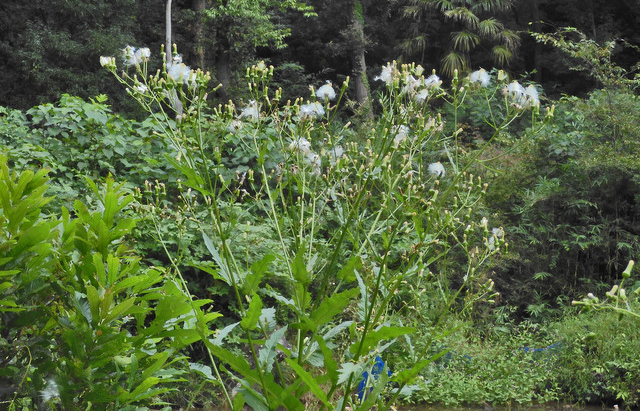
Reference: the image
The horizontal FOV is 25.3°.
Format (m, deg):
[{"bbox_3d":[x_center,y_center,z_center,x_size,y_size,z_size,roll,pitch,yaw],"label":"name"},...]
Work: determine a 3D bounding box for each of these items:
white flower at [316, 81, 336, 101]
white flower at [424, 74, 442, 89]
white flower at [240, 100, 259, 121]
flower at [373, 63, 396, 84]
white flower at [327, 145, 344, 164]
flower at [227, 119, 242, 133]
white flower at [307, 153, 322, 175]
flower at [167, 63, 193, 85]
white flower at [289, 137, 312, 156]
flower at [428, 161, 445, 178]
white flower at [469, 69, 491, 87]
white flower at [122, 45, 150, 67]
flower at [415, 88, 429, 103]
[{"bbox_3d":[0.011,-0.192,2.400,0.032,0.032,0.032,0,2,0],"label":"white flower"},{"bbox_3d":[0.155,-0.170,1.950,0.025,0.022,0.025,0,0,0],"label":"white flower"},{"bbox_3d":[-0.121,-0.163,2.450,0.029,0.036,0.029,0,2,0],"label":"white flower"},{"bbox_3d":[0.088,-0.181,1.950,0.027,0.027,0.027,0,0,0],"label":"flower"},{"bbox_3d":[0.022,-0.073,2.050,0.026,0.026,0.026,0,0,0],"label":"white flower"},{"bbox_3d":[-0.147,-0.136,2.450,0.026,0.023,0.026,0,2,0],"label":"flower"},{"bbox_3d":[-0.008,-0.058,2.000,0.022,0.031,0.022,0,0,0],"label":"white flower"},{"bbox_3d":[-0.192,-0.182,1.950,0.036,0.030,0.027,0,0,0],"label":"flower"},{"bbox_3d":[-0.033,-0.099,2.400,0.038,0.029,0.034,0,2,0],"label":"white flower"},{"bbox_3d":[0.160,-0.049,1.950,0.022,0.022,0.022,0,0,0],"label":"flower"},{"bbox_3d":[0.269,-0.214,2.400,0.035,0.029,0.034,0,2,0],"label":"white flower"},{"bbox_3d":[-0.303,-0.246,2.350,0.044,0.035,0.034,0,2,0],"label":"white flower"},{"bbox_3d":[0.139,-0.151,1.950,0.019,0.022,0.021,0,0,0],"label":"flower"}]

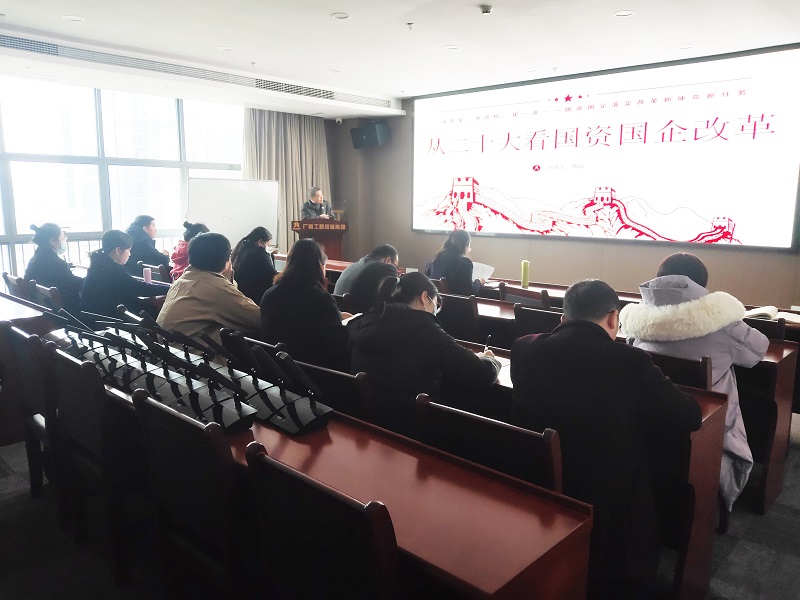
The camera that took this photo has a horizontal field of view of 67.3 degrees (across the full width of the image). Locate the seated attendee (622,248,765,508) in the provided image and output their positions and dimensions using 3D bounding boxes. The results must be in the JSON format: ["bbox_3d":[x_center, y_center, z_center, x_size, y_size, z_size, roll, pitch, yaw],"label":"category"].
[{"bbox_3d":[1.366,0.409,2.849,0.640,1.260,0.800,9,13,43],"label":"seated attendee"}]

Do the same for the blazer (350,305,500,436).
[{"bbox_3d":[0.079,0.313,2.537,0.580,0.660,0.600,9,13,43],"label":"blazer"}]

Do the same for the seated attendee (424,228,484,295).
[{"bbox_3d":[0.557,-0.009,5.684,0.480,1.280,0.740,9,13,42],"label":"seated attendee"}]

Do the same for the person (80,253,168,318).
[{"bbox_3d":[-1.825,0.144,4.362,0.550,1.250,0.800,9,13,43],"label":"person"}]

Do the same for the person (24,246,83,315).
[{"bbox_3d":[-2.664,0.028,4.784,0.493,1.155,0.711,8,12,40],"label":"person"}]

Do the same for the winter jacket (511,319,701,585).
[{"bbox_3d":[0.721,0.433,2.162,0.570,0.780,0.520,9,13,42],"label":"winter jacket"}]

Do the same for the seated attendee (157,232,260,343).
[{"bbox_3d":[-0.950,0.269,3.551,0.640,1.280,0.800,9,13,43],"label":"seated attendee"}]

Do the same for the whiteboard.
[{"bbox_3d":[-2.370,-1.226,8.720,0.050,1.010,1.570,7,12,37],"label":"whiteboard"}]

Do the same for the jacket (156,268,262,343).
[{"bbox_3d":[-1.160,0.148,3.756,0.570,0.700,0.500,9,13,42],"label":"jacket"}]

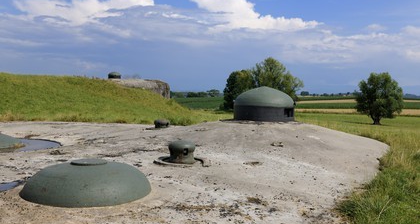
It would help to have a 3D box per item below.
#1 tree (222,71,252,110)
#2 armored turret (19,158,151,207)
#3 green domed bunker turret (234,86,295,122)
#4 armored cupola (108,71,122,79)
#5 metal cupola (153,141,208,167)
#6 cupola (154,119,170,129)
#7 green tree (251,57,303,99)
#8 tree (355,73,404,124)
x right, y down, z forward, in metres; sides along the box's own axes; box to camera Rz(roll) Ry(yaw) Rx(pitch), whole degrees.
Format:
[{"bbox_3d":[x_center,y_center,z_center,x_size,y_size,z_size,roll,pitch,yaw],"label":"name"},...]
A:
[{"bbox_3d":[6.751,-5.089,104.882,7.816,9.474,7.343,0,2,0],"label":"tree"},{"bbox_3d":[-1.998,1.043,7.245,2.100,0.460,2.100,0,2,0],"label":"armored turret"},{"bbox_3d":[2.582,-0.376,21.001,2.819,1.615,2.819,0,2,0],"label":"green domed bunker turret"},{"bbox_3d":[-12.001,-4.586,56.000,1.660,0.930,1.660,0,2,0],"label":"armored cupola"},{"bbox_3d":[-0.651,0.904,10.342,1.200,0.500,1.200,0,2,-10],"label":"metal cupola"},{"bbox_3d":[-1.982,0.496,18.533,0.647,0.367,0.647,0,2,0],"label":"cupola"},{"bbox_3d":[16.201,-6.877,107.816,13.156,12.790,12.181,0,2,0],"label":"green tree"},{"bbox_3d":[22.242,-1.732,57.976,6.280,6.738,6.280,0,2,0],"label":"tree"}]

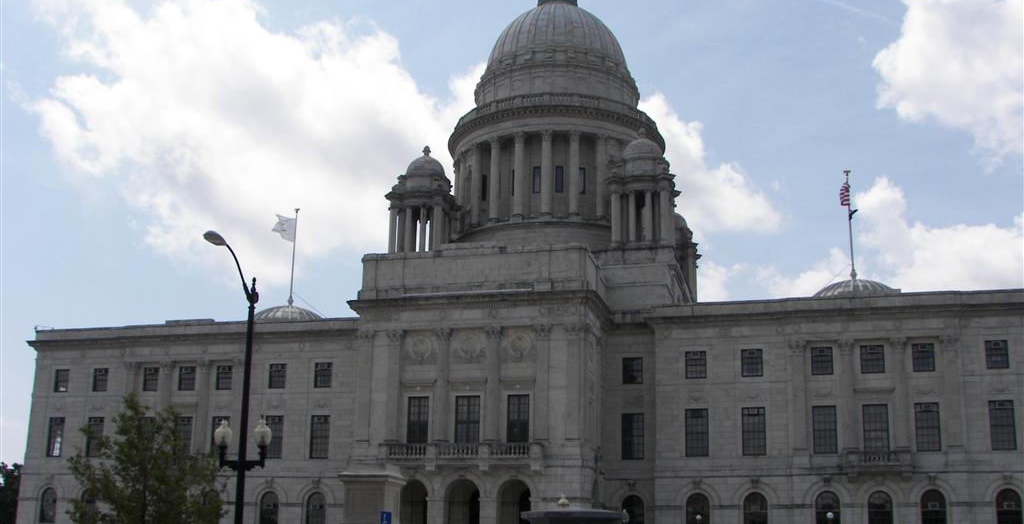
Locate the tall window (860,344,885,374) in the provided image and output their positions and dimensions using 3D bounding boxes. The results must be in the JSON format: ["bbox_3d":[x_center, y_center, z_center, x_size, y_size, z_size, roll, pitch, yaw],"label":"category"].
[{"bbox_3d":[28.316,7.652,83.576,1.748,2.237,0.350,-3,-15,14],"label":"tall window"}]

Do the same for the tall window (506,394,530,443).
[{"bbox_3d":[0.487,12.181,82.359,1.800,3.950,0.300,-3,-14,14],"label":"tall window"}]

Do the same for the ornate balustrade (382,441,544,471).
[{"bbox_3d":[-3.849,14.933,81.970,12.600,2.100,1.400,-3,-15,15],"label":"ornate balustrade"}]

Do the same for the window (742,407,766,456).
[{"bbox_3d":[20.205,14.122,88.726,1.950,4.140,0.300,-3,-15,15],"label":"window"}]

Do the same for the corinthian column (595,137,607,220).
[{"bbox_3d":[9.126,-8.866,109.788,1.208,9.187,1.208,-3,-16,15],"label":"corinthian column"}]

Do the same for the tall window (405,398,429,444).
[{"bbox_3d":[-7.417,12.668,84.398,1.745,3.938,0.403,-3,-16,15],"label":"tall window"}]

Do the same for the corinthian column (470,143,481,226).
[{"bbox_3d":[-3.877,-8.232,113.115,1.100,9.200,1.100,1,-15,0],"label":"corinthian column"}]

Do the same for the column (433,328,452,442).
[{"bbox_3d":[-5.341,9.492,81.844,1.300,8.809,1.150,-3,-15,14],"label":"column"}]

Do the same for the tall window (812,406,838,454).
[{"bbox_3d":[25.270,13.591,85.892,1.873,3.929,0.300,-3,-15,15],"label":"tall window"}]

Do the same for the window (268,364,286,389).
[{"bbox_3d":[-21.215,10.358,96.338,1.656,2.237,0.350,-3,-15,14],"label":"window"}]

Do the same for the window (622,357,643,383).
[{"bbox_3d":[10.771,9.698,95.183,1.770,2.500,0.300,-3,-15,15],"label":"window"}]

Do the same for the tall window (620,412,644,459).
[{"bbox_3d":[10.262,14.834,90.317,1.880,3.950,0.300,-3,-14,14],"label":"tall window"}]

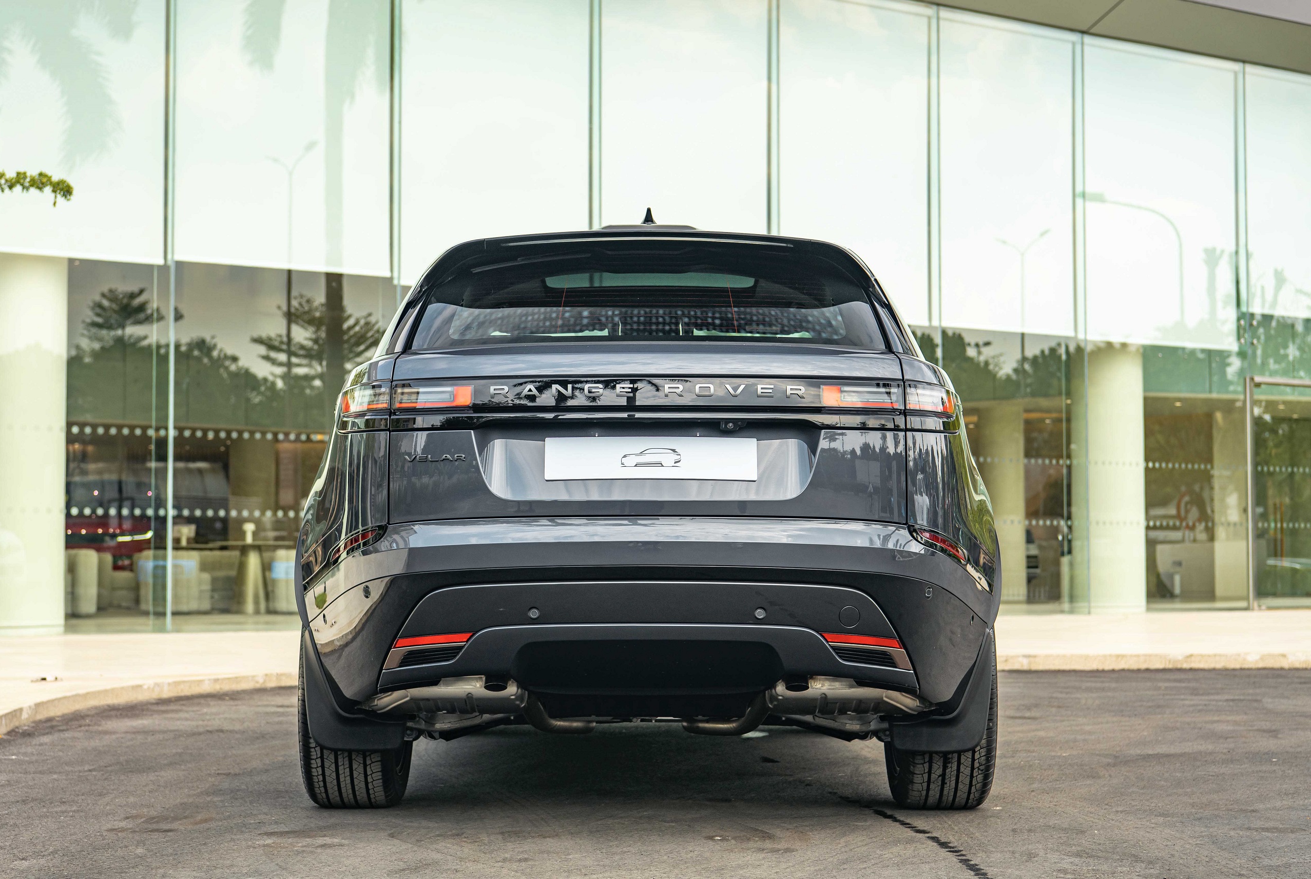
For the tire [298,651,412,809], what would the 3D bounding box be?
[{"bbox_3d":[-0.848,0.661,6.776,0.260,0.765,0.765,0,-3,0],"label":"tire"}]

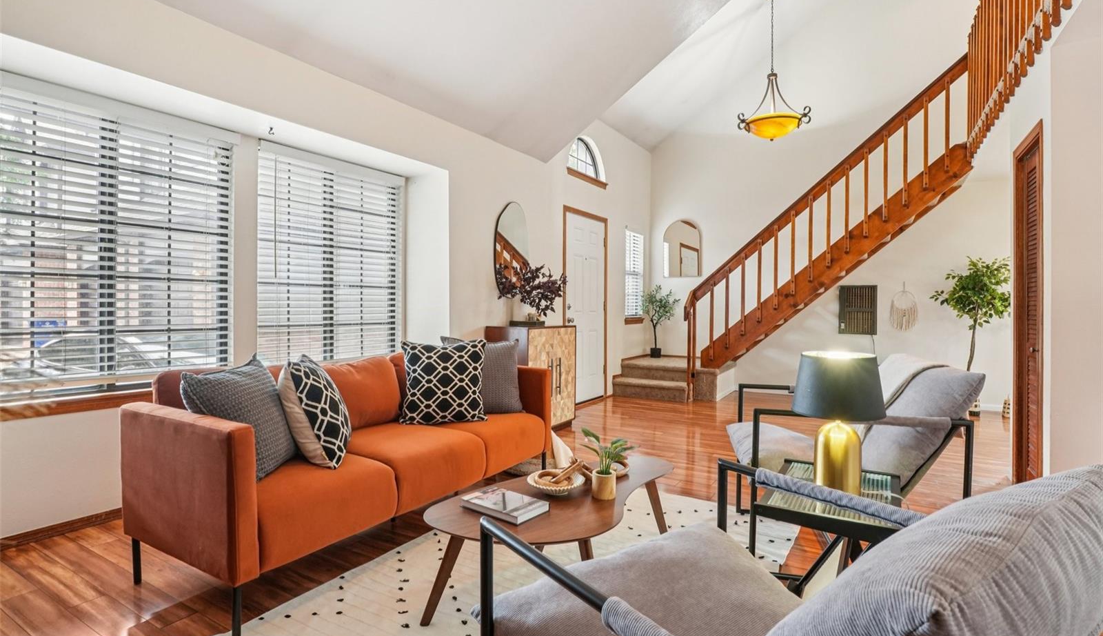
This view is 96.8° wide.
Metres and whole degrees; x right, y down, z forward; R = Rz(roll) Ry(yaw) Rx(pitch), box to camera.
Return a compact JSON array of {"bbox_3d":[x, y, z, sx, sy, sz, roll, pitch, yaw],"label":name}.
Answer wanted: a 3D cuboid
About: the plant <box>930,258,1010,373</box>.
[{"bbox_3d":[4.088,0.177,4.740,0.700,1.530,0.680,0,1,35],"label":"plant"}]

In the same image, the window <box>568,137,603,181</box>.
[{"bbox_3d":[0.355,-1.772,5.412,0.100,0.410,0.780,0,1,35],"label":"window"}]

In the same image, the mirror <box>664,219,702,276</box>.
[{"bbox_3d":[1.766,-0.927,6.597,0.524,0.773,0.030,0,1,35],"label":"mirror"}]

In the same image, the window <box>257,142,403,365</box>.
[{"bbox_3d":[-1.527,-0.381,3.522,0.100,1.484,1.100,0,1,35],"label":"window"}]

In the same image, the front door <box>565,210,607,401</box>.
[{"bbox_3d":[0.378,-0.103,5.428,0.090,2.086,0.924,0,1,35],"label":"front door"}]

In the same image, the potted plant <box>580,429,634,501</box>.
[{"bbox_3d":[0.192,0.492,1.671,0.162,0.235,0.162,-1,1,0],"label":"potted plant"}]

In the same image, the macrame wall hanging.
[{"bbox_3d":[3.751,-0.117,5.223,0.251,0.517,0.030,0,1,35],"label":"macrame wall hanging"}]

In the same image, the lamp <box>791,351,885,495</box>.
[{"bbox_3d":[0.836,0.315,1.430,0.276,0.412,0.276,0,1,35],"label":"lamp"}]

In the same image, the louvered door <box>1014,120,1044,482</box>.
[{"bbox_3d":[2.593,0.005,2.636,0.080,1.957,0.664,0,1,35],"label":"louvered door"}]

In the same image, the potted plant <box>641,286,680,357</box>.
[{"bbox_3d":[1.458,0.041,6.579,0.464,0.963,0.439,0,1,35],"label":"potted plant"}]

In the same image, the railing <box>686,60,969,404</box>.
[{"bbox_3d":[2.820,-0.692,5.236,2.499,3.254,0.979,0,1,35],"label":"railing"}]

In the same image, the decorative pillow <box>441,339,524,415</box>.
[{"bbox_3d":[-0.427,0.361,3.020,0.490,0.470,0.160,0,-13,13],"label":"decorative pillow"}]

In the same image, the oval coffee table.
[{"bbox_3d":[0.088,0.805,1.748,0.571,0.390,1.020,0,1,43],"label":"oval coffee table"}]

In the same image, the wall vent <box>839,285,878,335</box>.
[{"bbox_3d":[3.409,-0.086,5.450,0.365,0.553,0.050,0,1,35],"label":"wall vent"}]

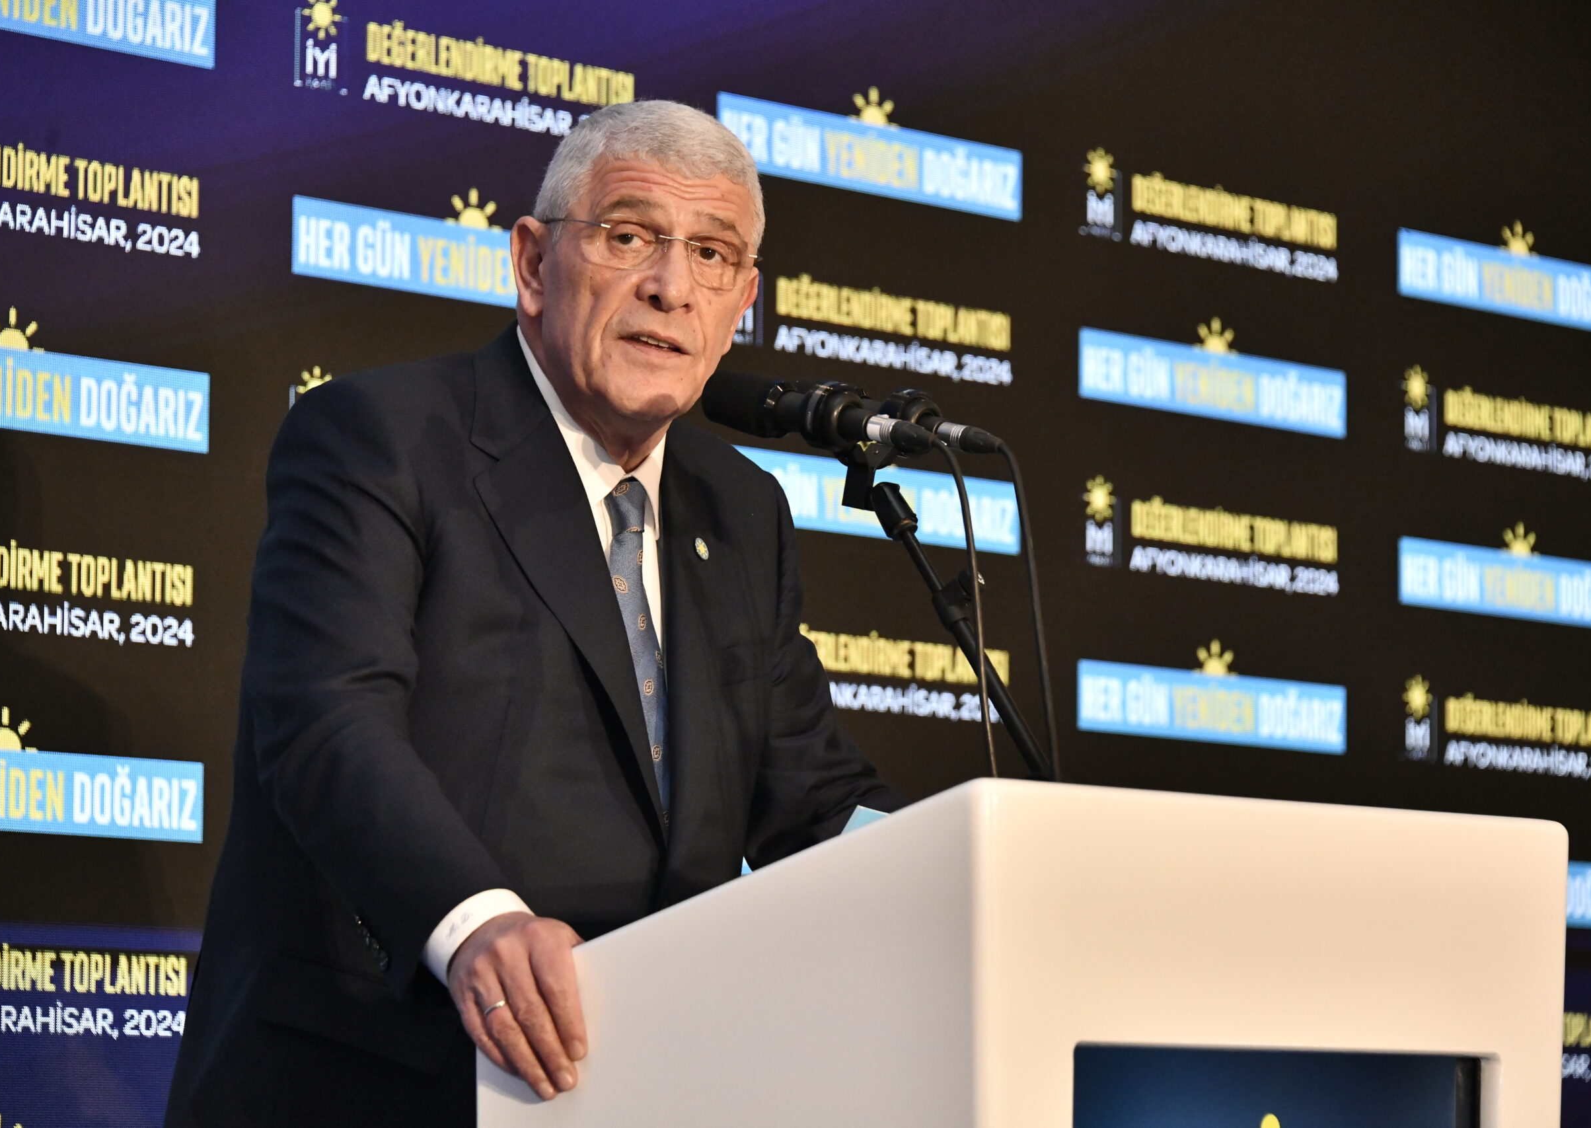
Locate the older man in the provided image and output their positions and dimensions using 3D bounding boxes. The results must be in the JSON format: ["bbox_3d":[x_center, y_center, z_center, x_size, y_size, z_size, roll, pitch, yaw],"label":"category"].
[{"bbox_3d":[-0.190,0.525,5.030,0.580,1.720,0.520,6,-9,-44],"label":"older man"}]

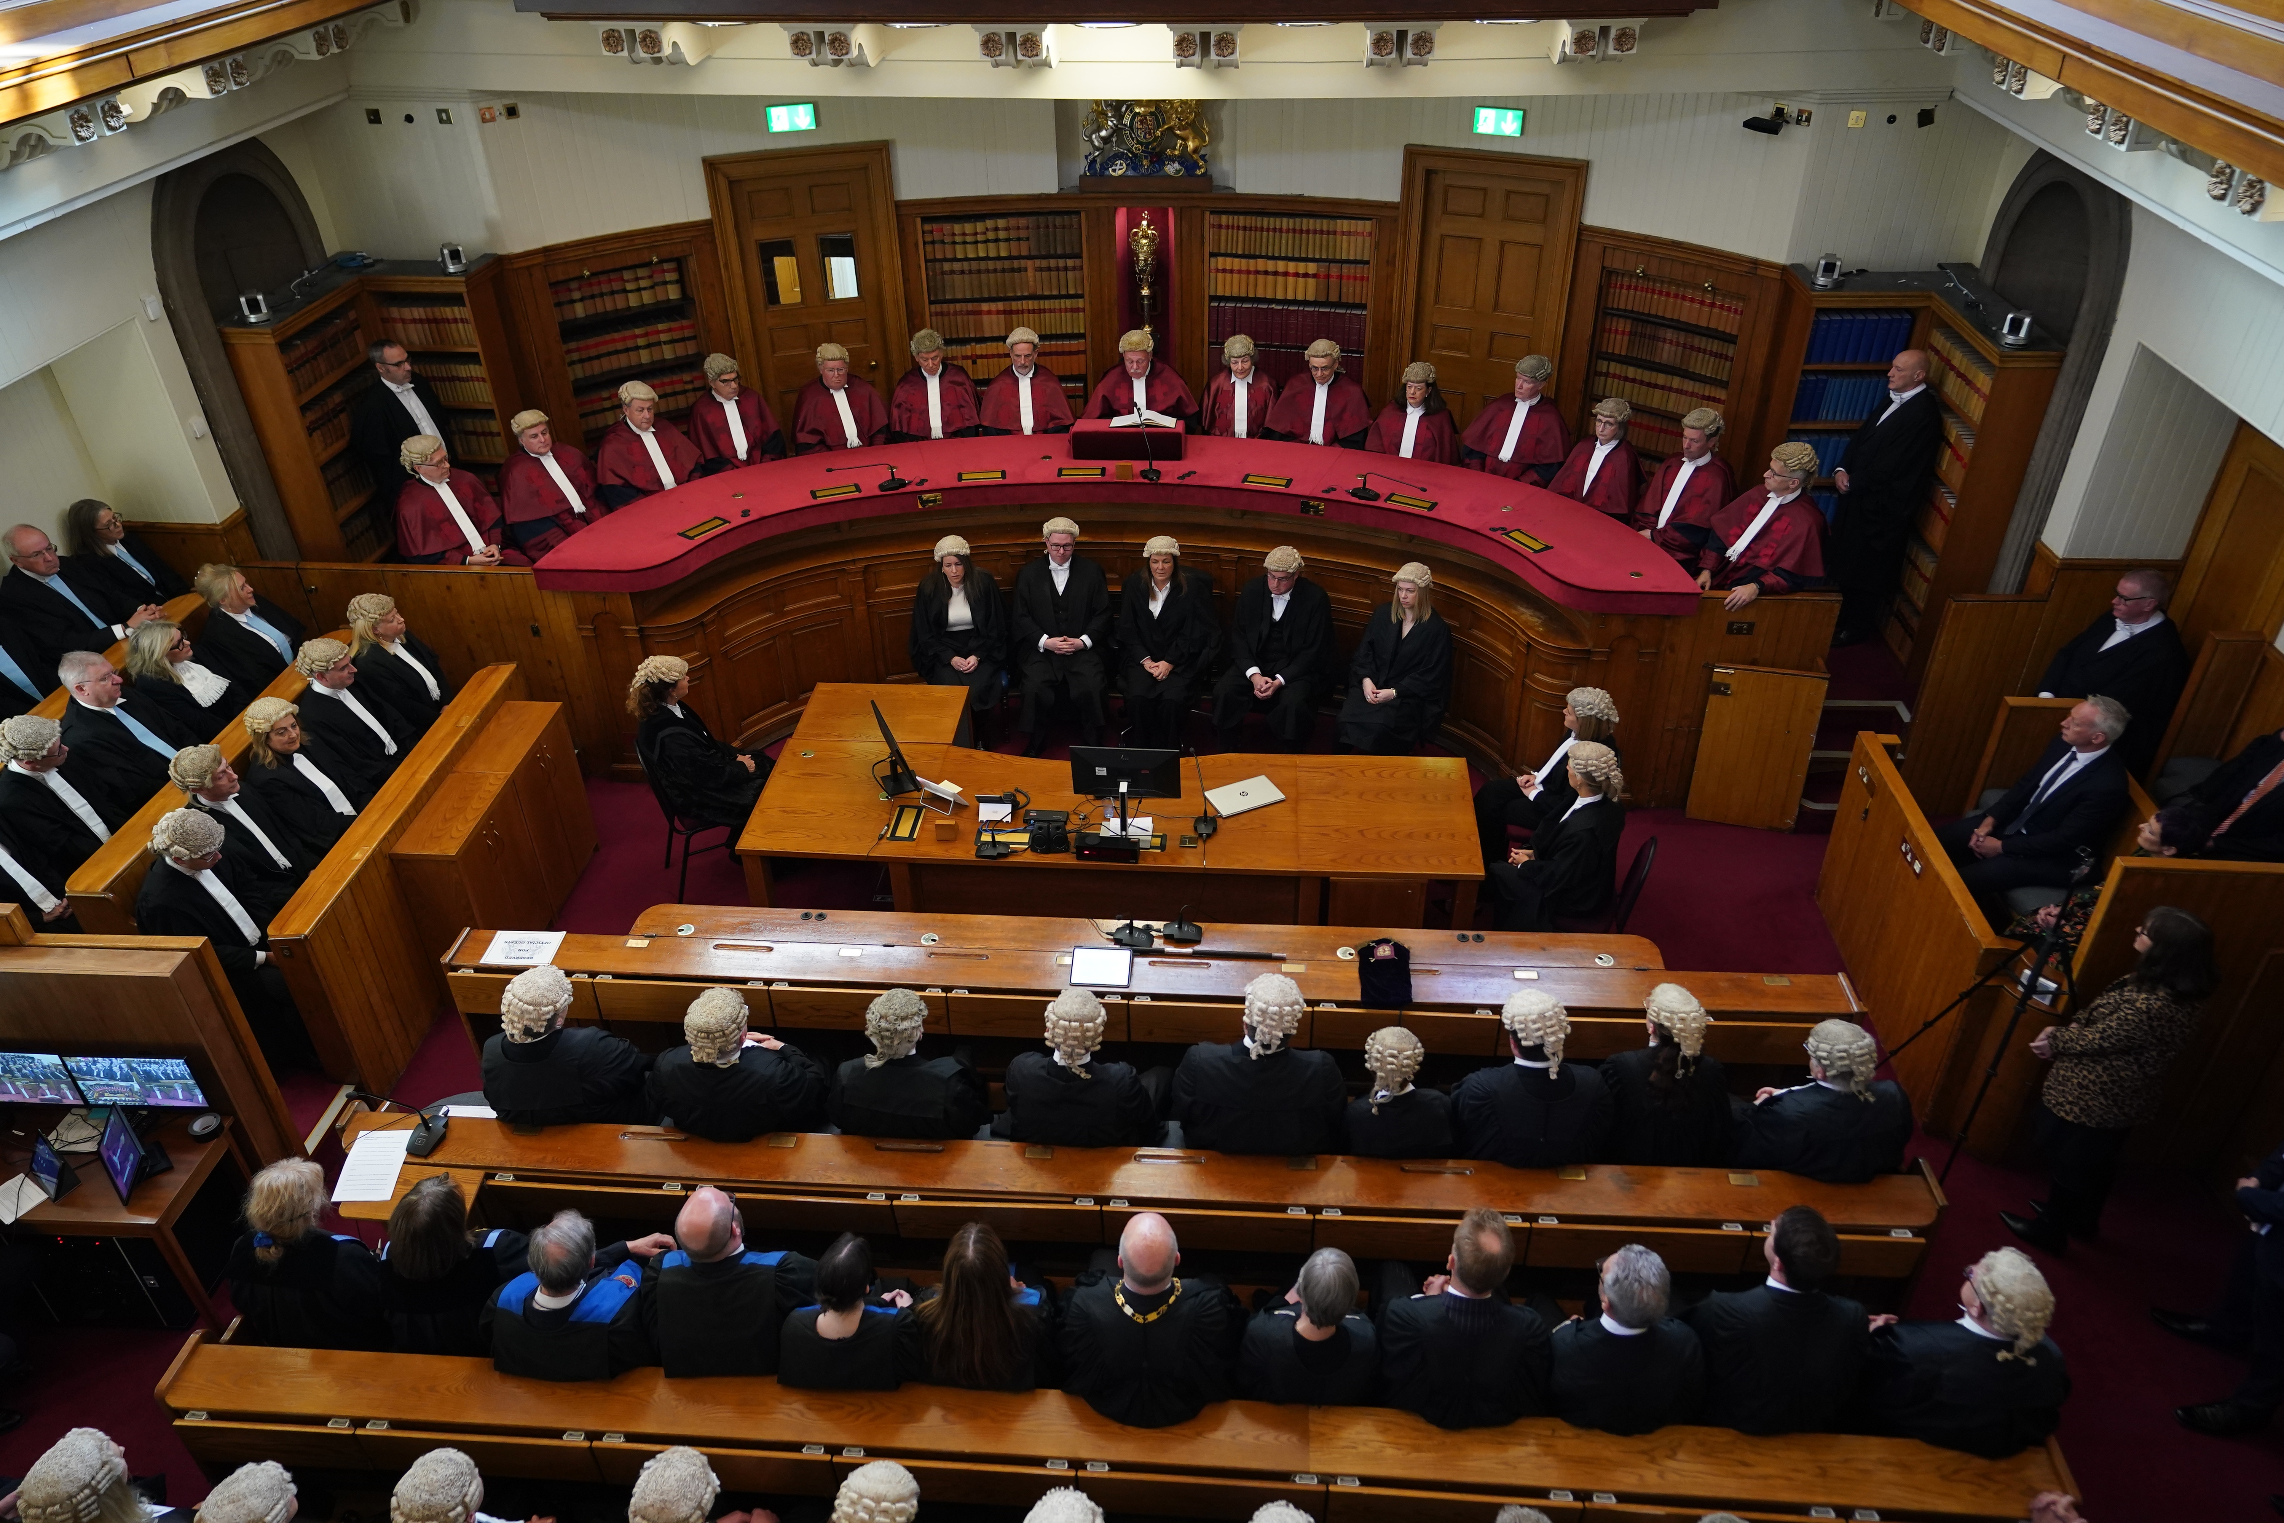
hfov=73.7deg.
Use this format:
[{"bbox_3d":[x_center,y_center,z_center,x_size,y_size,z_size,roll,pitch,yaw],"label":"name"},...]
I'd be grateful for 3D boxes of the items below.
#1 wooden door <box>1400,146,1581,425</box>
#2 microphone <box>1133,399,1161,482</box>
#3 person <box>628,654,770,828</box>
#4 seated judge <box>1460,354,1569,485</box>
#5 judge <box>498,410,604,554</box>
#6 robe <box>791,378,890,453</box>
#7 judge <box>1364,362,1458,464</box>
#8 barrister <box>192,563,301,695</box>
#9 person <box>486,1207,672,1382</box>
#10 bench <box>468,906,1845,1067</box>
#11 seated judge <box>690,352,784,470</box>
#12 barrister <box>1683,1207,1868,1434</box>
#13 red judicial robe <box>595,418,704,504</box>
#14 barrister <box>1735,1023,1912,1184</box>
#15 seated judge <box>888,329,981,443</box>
[{"bbox_3d":[2.356,-3.079,10.645,1.250,2.235,0.150,16,37,24],"label":"wooden door"},{"bbox_3d":[0.017,-1.887,9.020,0.160,0.430,0.270,2,34,4],"label":"microphone"},{"bbox_3d":[-2.229,-0.016,8.112,0.820,1.280,0.560,-13,36,-17],"label":"person"},{"bbox_3d":[2.148,-1.671,9.004,0.606,1.394,0.758,20,39,28],"label":"seated judge"},{"bbox_3d":[-3.334,-1.356,8.958,0.750,1.390,0.620,26,42,35],"label":"judge"},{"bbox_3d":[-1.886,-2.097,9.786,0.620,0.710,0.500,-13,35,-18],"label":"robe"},{"bbox_3d":[1.710,-1.918,9.864,0.570,1.220,0.760,10,36,16],"label":"judge"},{"bbox_3d":[-4.526,-0.387,7.988,0.758,1.293,0.525,-2,34,-2],"label":"barrister"},{"bbox_3d":[-1.789,1.784,5.126,0.586,1.273,0.788,-2,34,-2],"label":"person"},{"bbox_3d":[-0.020,1.125,6.486,5.737,0.788,0.525,1,34,3],"label":"bench"},{"bbox_3d":[-2.614,-1.990,10.048,0.620,1.300,0.780,-14,36,-18],"label":"seated judge"},{"bbox_3d":[2.019,1.816,5.160,0.560,1.380,0.800,0,34,2],"label":"barrister"},{"bbox_3d":[-3.020,-1.749,9.689,0.640,0.800,0.600,-21,39,-27],"label":"red judicial robe"},{"bbox_3d":[2.292,1.313,5.585,0.620,1.320,0.800,-7,33,-8],"label":"barrister"},{"bbox_3d":[-1.314,-2.090,10.014,0.640,1.370,0.800,-6,33,-8],"label":"seated judge"}]

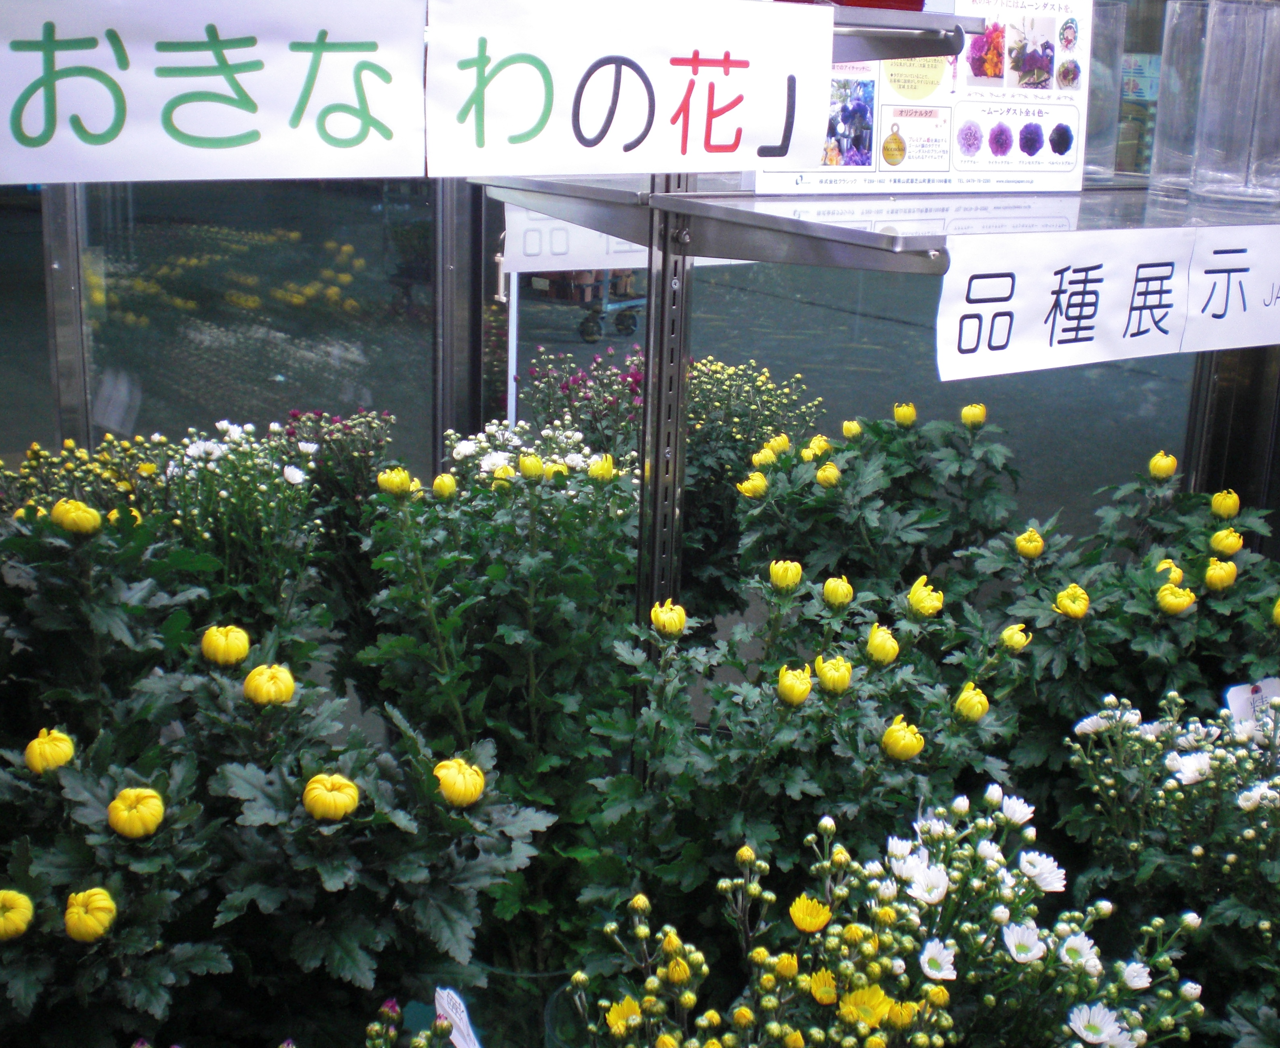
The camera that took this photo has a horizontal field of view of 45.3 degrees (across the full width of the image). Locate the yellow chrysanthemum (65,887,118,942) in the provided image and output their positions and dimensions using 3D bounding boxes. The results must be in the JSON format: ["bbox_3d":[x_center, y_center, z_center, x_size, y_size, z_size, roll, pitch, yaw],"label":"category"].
[{"bbox_3d":[-0.314,0.224,0.878,0.030,0.027,0.030,-4,53,-21],"label":"yellow chrysanthemum"}]

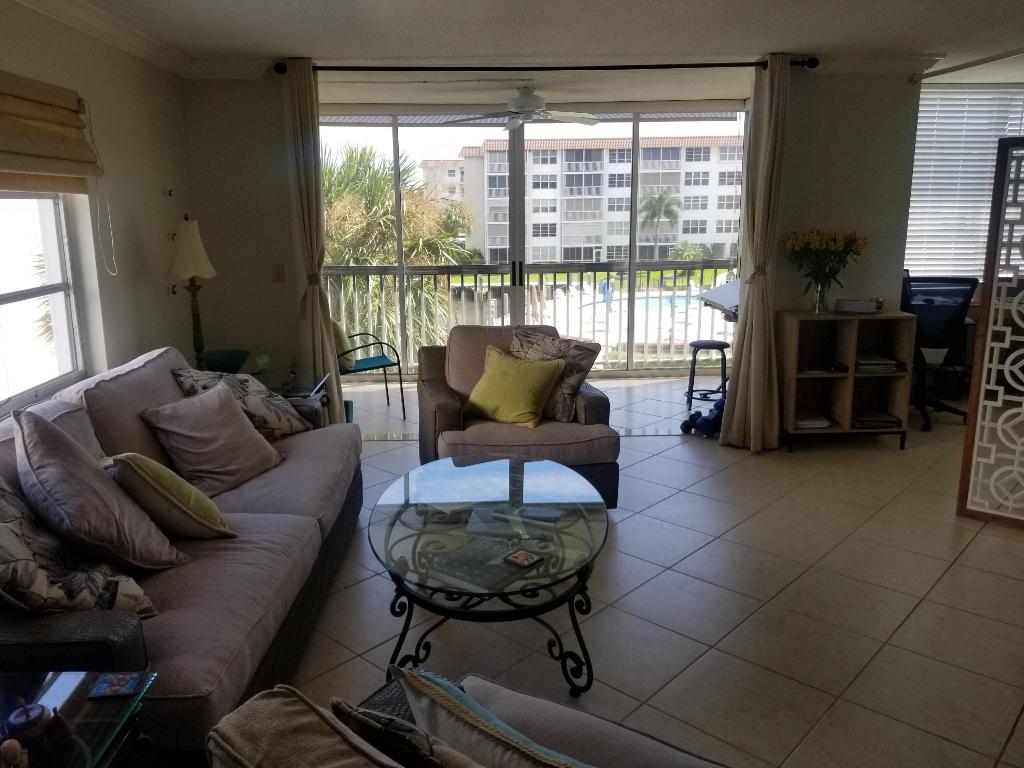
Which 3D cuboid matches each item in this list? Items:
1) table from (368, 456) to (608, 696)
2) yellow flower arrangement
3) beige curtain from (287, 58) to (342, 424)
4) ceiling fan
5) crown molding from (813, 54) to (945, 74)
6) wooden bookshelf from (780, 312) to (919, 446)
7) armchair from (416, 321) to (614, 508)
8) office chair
[{"bbox_3d":[-0.081,0.681,2.900,0.860,0.456,1.360,0,12,0],"label":"table"},{"bbox_3d":[2.031,-0.778,4.988,0.560,0.460,0.450,0,12,0],"label":"yellow flower arrangement"},{"bbox_3d":[-1.249,-0.773,4.918,0.330,2.450,0.220,0,12,0],"label":"beige curtain"},{"bbox_3d":[0.087,-2.091,5.788,1.250,0.350,1.250,0,12,0],"label":"ceiling fan"},{"bbox_3d":[2.267,-1.983,4.809,0.830,0.120,0.110,0,12,0],"label":"crown molding"},{"bbox_3d":[2.208,-0.033,5.160,0.790,0.880,0.340,0,12,0],"label":"wooden bookshelf"},{"bbox_3d":[-0.006,0.153,4.334,0.970,0.880,0.960,-3,12,-12],"label":"armchair"},{"bbox_3d":[3.043,-0.232,5.598,0.640,1.080,0.640,0,12,2],"label":"office chair"}]

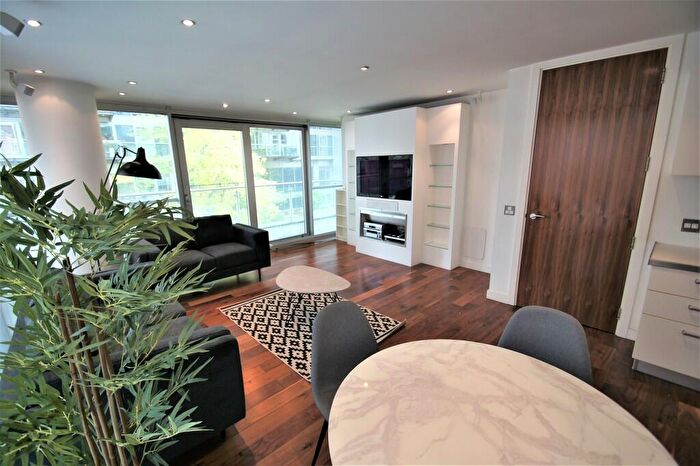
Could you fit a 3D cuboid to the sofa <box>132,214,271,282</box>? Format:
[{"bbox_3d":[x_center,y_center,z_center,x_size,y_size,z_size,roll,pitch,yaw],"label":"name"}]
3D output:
[{"bbox_3d":[-1.958,0.265,3.880,1.436,0.881,0.940,-13,17,-43],"label":"sofa"}]

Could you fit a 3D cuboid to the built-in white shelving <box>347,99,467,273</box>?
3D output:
[{"bbox_3d":[0.698,-0.733,4.883,0.503,2.331,2.275,-13,17,-43],"label":"built-in white shelving"}]

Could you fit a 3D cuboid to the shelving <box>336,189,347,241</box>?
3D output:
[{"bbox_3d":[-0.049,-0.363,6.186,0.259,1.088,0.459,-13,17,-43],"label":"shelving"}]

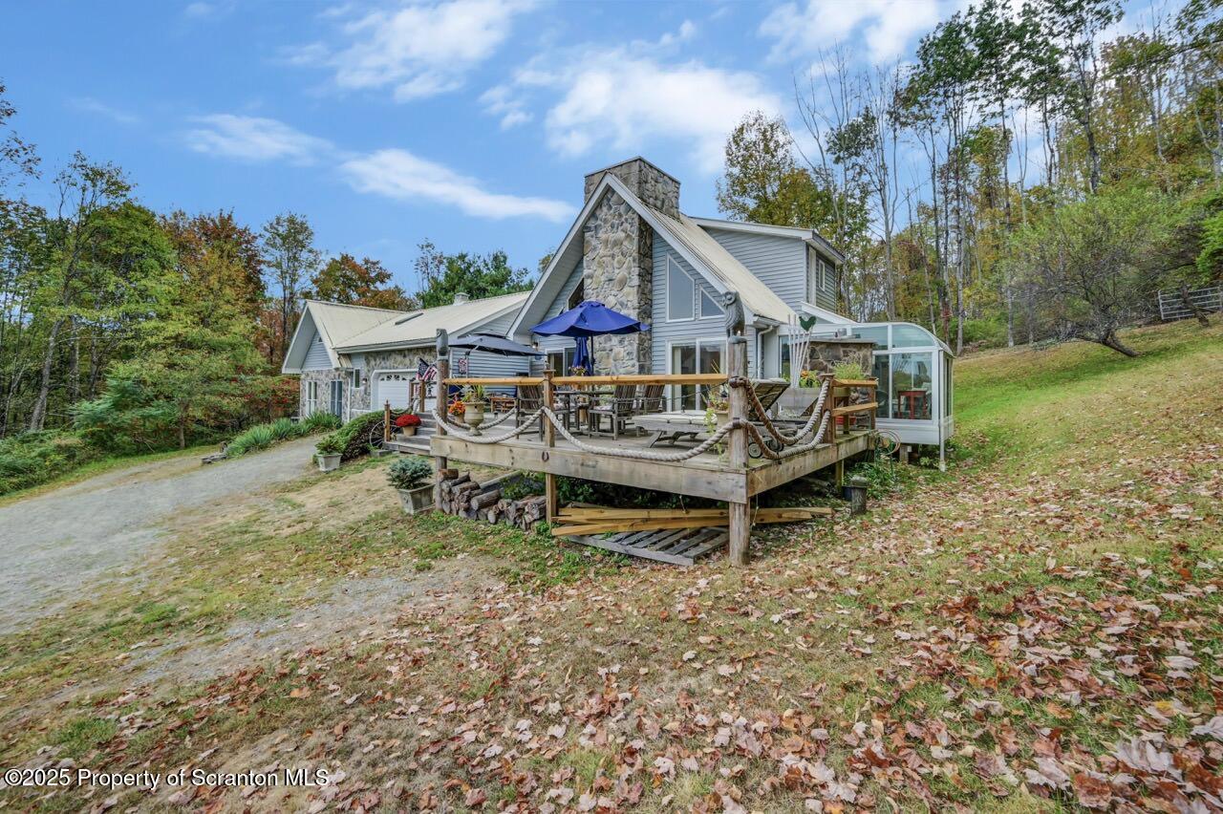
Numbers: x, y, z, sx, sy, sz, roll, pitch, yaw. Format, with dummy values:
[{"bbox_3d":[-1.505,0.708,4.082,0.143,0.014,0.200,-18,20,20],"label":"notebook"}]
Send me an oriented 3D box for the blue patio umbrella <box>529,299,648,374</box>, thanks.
[{"bbox_3d":[-0.381,-0.789,9.021,2.231,2.425,2.231,0,2,-2],"label":"blue patio umbrella"}]

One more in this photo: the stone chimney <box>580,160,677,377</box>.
[{"bbox_3d":[0.640,-3.170,14.050,1.930,6.900,2.050,2,3,39],"label":"stone chimney"}]

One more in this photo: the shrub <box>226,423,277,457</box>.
[{"bbox_3d":[-10.424,0.955,13.774,1.212,0.892,1.212,-1,2,-37],"label":"shrub"}]

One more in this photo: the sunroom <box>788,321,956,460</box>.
[{"bbox_3d":[6.615,-0.567,12.271,3.298,2.716,3.686,1,2,38],"label":"sunroom"}]

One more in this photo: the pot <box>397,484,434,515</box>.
[{"bbox_3d":[-3.361,1.570,8.177,0.485,0.398,0.466,1,2,38],"label":"pot"}]

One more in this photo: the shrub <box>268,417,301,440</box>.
[{"bbox_3d":[-11.019,0.724,16.005,0.970,0.795,0.970,-1,2,-35],"label":"shrub"}]

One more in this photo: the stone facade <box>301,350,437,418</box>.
[{"bbox_3d":[-10.379,-0.752,19.788,11.446,2.910,0.776,1,2,38],"label":"stone facade"}]

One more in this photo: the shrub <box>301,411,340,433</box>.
[{"bbox_3d":[-11.221,0.571,18.333,1.406,0.825,1.212,1,2,38],"label":"shrub"}]

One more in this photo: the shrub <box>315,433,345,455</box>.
[{"bbox_3d":[-6.488,0.881,10.961,0.611,0.524,0.611,-1,2,-31],"label":"shrub"}]

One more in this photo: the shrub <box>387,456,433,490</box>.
[{"bbox_3d":[-3.468,1.126,8.177,0.737,0.621,0.737,-1,2,-23],"label":"shrub"}]

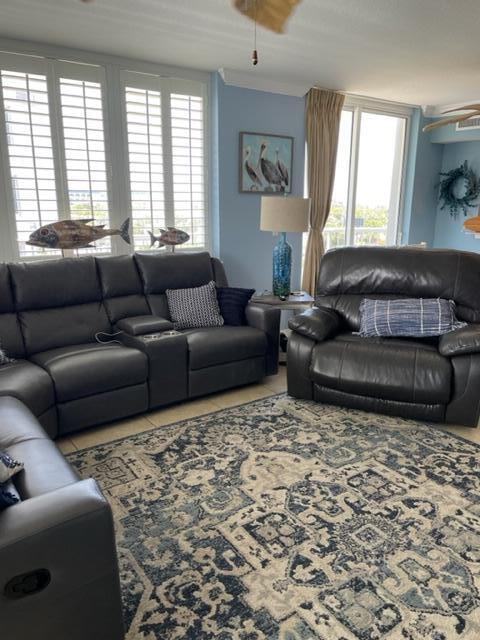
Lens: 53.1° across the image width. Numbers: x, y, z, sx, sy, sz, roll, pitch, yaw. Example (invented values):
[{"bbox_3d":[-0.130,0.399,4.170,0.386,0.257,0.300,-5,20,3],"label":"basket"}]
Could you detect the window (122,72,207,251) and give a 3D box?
[{"bbox_3d":[-0.615,-1.286,4.186,0.779,1.504,0.100,-10,18,-34],"label":"window"}]

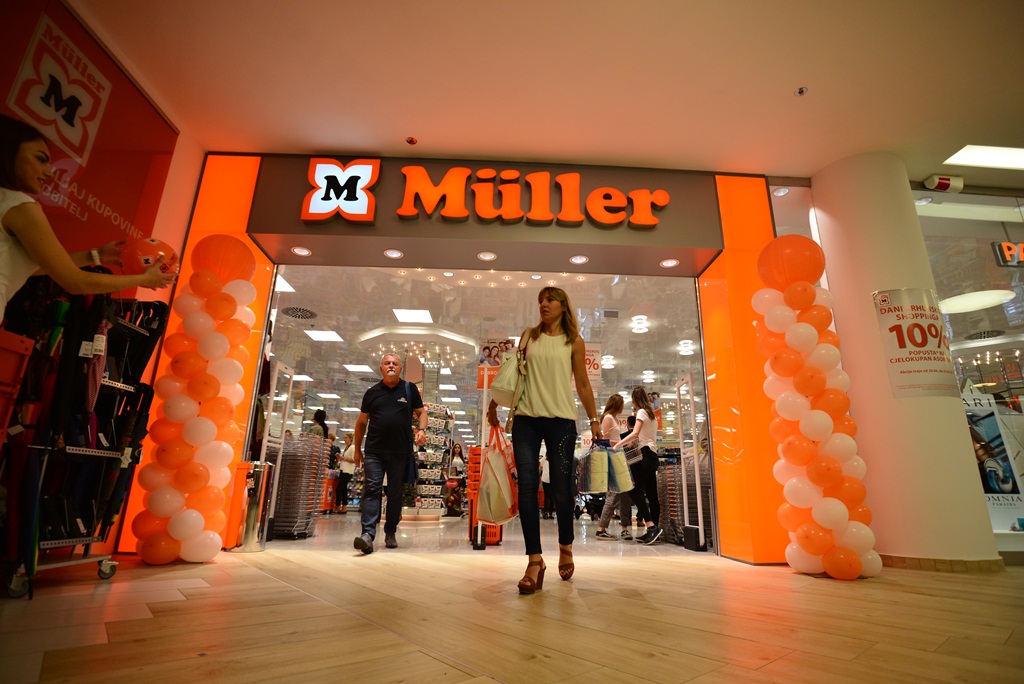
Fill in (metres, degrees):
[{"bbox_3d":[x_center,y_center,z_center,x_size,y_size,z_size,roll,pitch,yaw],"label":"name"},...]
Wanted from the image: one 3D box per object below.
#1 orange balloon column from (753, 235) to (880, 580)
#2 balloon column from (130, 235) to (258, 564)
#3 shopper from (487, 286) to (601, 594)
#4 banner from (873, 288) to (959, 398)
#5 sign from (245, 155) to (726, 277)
[{"bbox_3d":[2.195,0.372,3.617,0.560,2.535,0.560,2,-17,-2],"label":"orange balloon column"},{"bbox_3d":[-2.310,0.297,3.645,0.555,2.475,0.555,2,-17,-2],"label":"balloon column"},{"bbox_3d":[0.194,0.515,2.926,0.660,1.765,0.560,-1,-17,10],"label":"shopper"},{"bbox_3d":[3.468,-0.004,4.089,0.570,0.950,0.120,1,-17,3],"label":"banner"},{"bbox_3d":[-0.216,-1.220,4.836,4.390,0.810,0.680,2,-17,-2],"label":"sign"}]

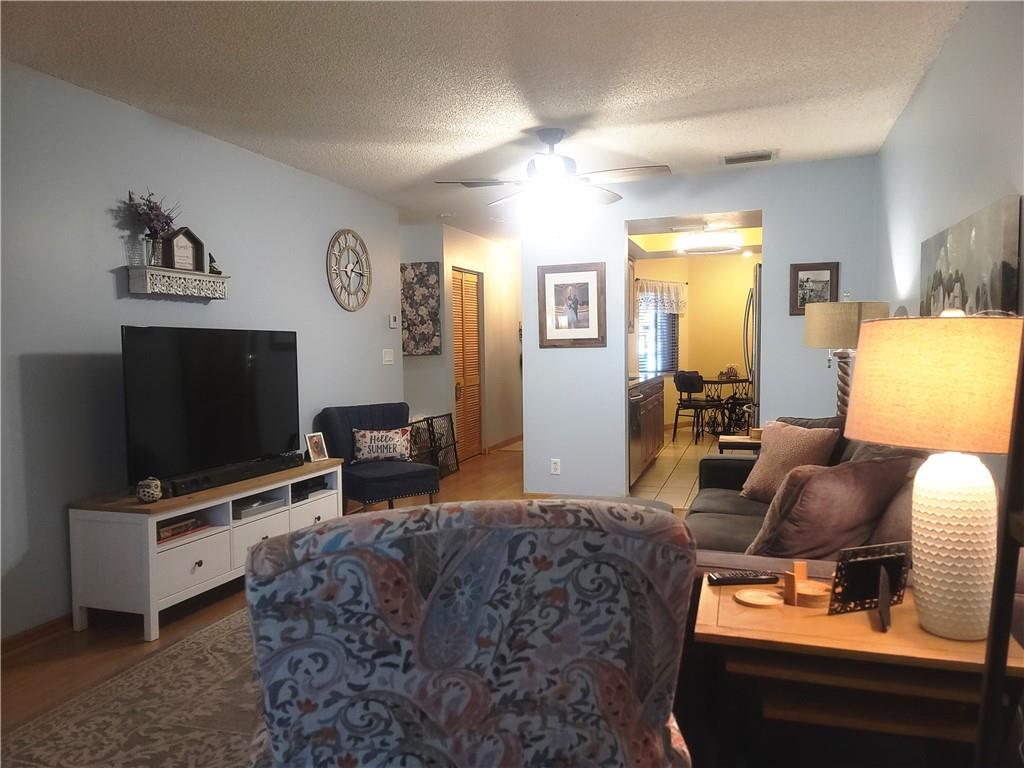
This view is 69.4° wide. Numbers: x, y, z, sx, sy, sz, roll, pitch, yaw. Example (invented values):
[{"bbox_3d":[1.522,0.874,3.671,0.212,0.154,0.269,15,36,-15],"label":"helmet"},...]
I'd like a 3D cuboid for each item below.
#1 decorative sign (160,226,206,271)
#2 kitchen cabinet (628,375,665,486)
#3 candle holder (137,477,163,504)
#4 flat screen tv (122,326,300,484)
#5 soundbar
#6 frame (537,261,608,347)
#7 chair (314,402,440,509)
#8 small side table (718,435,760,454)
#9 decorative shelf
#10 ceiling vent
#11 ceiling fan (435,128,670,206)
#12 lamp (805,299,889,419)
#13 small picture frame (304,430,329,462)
[{"bbox_3d":[-1.722,-0.703,3.872,0.070,0.230,0.220,0,3,19],"label":"decorative sign"},{"bbox_3d":[1.050,0.393,7.342,0.620,0.900,2.300,0,3,19],"label":"kitchen cabinet"},{"bbox_3d":[-1.560,0.455,3.182,0.104,0.105,0.104,0,3,19],"label":"candle holder"},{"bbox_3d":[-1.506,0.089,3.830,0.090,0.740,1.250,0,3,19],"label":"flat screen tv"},{"bbox_3d":[-1.367,0.444,3.710,0.090,0.067,0.910,0,3,22],"label":"soundbar"},{"bbox_3d":[0.456,-0.591,5.639,0.530,0.635,0.030,0,3,19],"label":"frame"},{"bbox_3d":[-0.927,0.581,5.124,0.630,0.820,0.670,-3,4,-39],"label":"chair"},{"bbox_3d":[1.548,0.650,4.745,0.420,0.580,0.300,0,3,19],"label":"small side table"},{"bbox_3d":[-1.733,-0.522,3.886,0.140,0.135,0.600,0,3,19],"label":"decorative shelf"},{"bbox_3d":[1.603,-1.506,4.978,0.360,0.020,0.250,0,3,19],"label":"ceiling vent"},{"bbox_3d":[0.236,-1.230,4.277,1.330,0.460,1.330,0,3,19],"label":"ceiling fan"},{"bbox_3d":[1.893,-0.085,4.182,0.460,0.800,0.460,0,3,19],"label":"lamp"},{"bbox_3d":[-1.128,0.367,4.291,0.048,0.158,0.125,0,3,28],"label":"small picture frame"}]

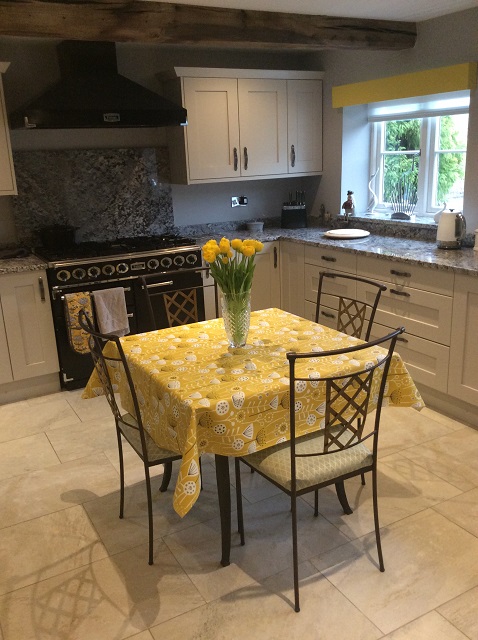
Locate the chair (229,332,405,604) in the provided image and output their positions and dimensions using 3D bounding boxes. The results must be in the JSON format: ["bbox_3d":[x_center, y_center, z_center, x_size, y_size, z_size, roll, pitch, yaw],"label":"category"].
[{"bbox_3d":[0.269,0.477,2.135,0.460,0.950,0.535,-11,18,-27],"label":"chair"}]

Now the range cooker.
[{"bbox_3d":[-0.876,-0.102,4.422,1.115,0.910,0.630,-11,18,-27],"label":"range cooker"}]

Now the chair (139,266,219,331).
[{"bbox_3d":[-0.190,0.253,2.979,0.453,0.958,0.526,-11,18,-27],"label":"chair"}]

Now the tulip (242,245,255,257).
[{"bbox_3d":[0.039,-0.275,2.345,0.048,0.052,0.048,-2,16,1],"label":"tulip"}]

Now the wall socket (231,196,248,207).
[{"bbox_3d":[0.009,-1.005,5.029,0.148,0.086,0.025,-11,18,-27],"label":"wall socket"}]

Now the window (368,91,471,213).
[{"bbox_3d":[1.376,-1.200,4.383,0.080,0.865,1.185,-11,18,-27],"label":"window"}]

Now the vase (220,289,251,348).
[{"bbox_3d":[-0.014,-0.005,2.445,0.120,0.232,0.120,-2,16,1],"label":"vase"}]

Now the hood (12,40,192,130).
[{"bbox_3d":[-0.977,-1.620,4.059,1.110,0.575,0.520,-11,18,-27],"label":"hood"}]

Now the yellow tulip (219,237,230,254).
[{"bbox_3d":[-0.056,-0.297,2.370,0.048,0.070,0.048,-2,16,1],"label":"yellow tulip"}]

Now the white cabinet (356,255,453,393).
[{"bbox_3d":[1.235,-0.049,3.779,0.585,0.720,0.808,-11,18,-27],"label":"white cabinet"}]

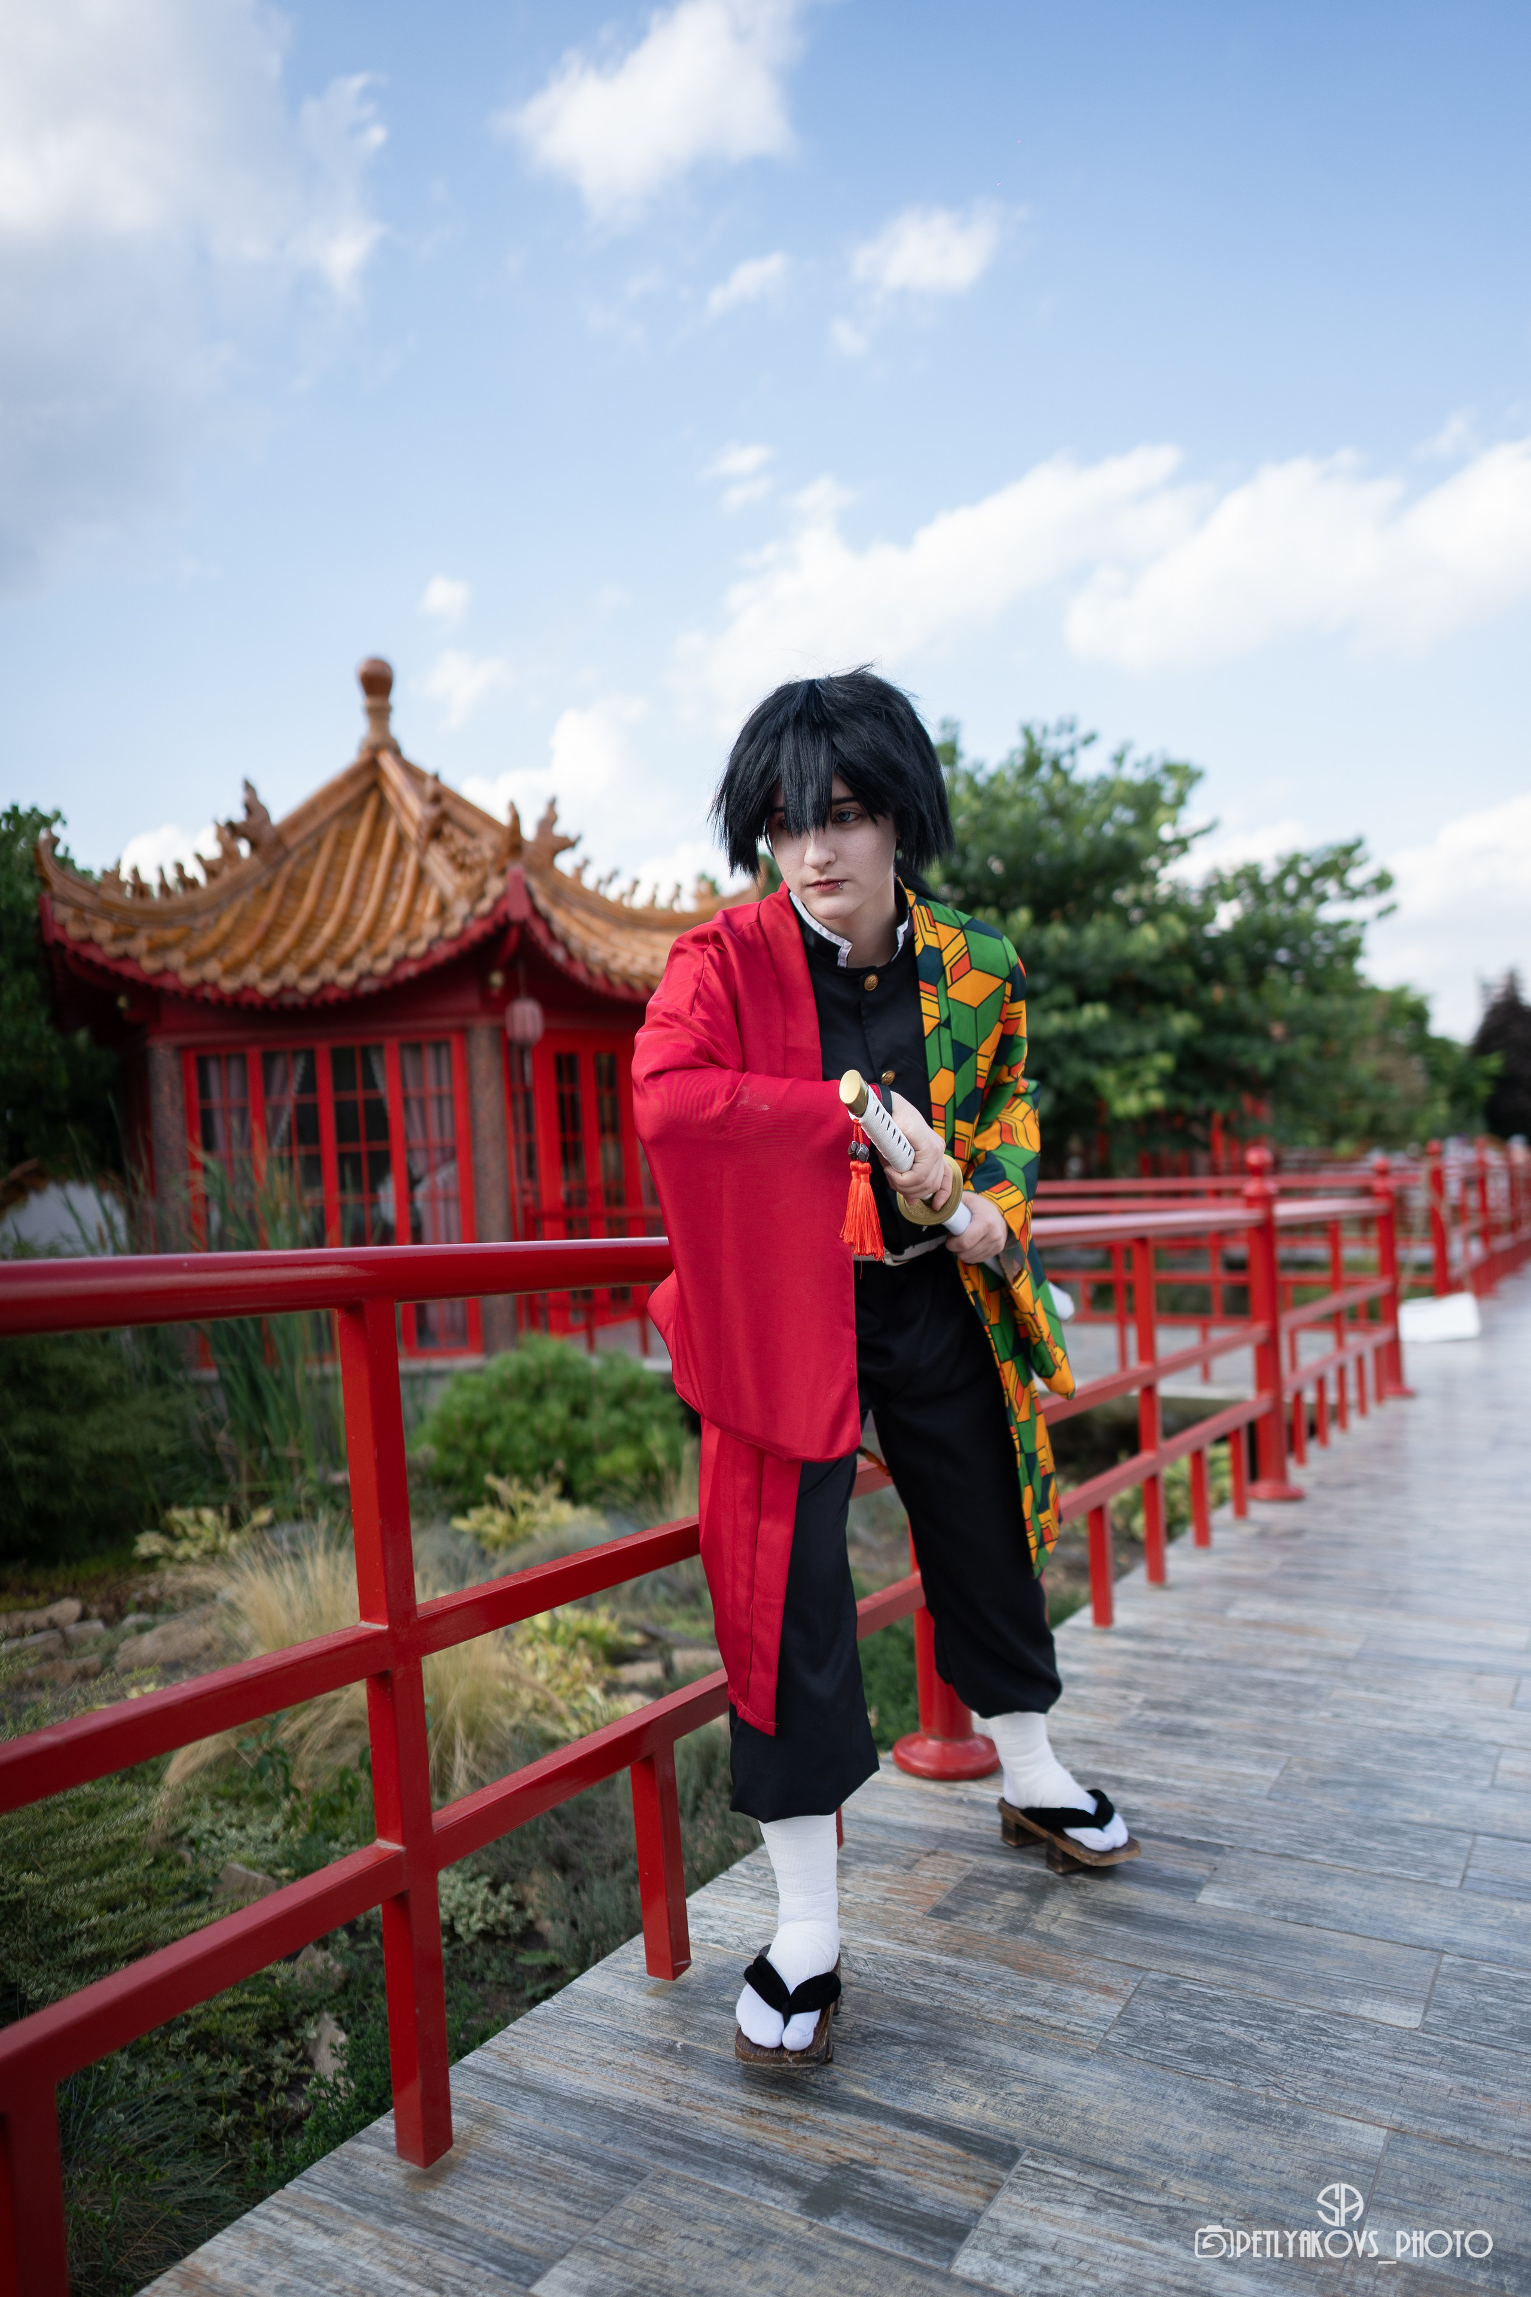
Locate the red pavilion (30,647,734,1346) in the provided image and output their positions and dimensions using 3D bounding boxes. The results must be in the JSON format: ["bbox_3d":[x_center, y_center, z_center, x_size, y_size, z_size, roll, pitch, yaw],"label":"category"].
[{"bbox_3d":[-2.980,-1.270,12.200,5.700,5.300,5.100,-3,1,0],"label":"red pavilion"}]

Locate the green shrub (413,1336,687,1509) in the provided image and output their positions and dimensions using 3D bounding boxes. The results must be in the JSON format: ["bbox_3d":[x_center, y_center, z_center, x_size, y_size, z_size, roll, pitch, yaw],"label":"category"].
[{"bbox_3d":[-1.180,1.500,8.400,1.500,0.950,1.350,-3,1,0],"label":"green shrub"}]

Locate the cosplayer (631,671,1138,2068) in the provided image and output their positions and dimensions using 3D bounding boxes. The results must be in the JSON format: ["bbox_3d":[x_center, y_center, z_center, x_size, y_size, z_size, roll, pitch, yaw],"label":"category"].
[{"bbox_3d":[0.200,0.270,1.970,0.720,1.630,0.800,-3,1,-2],"label":"cosplayer"}]

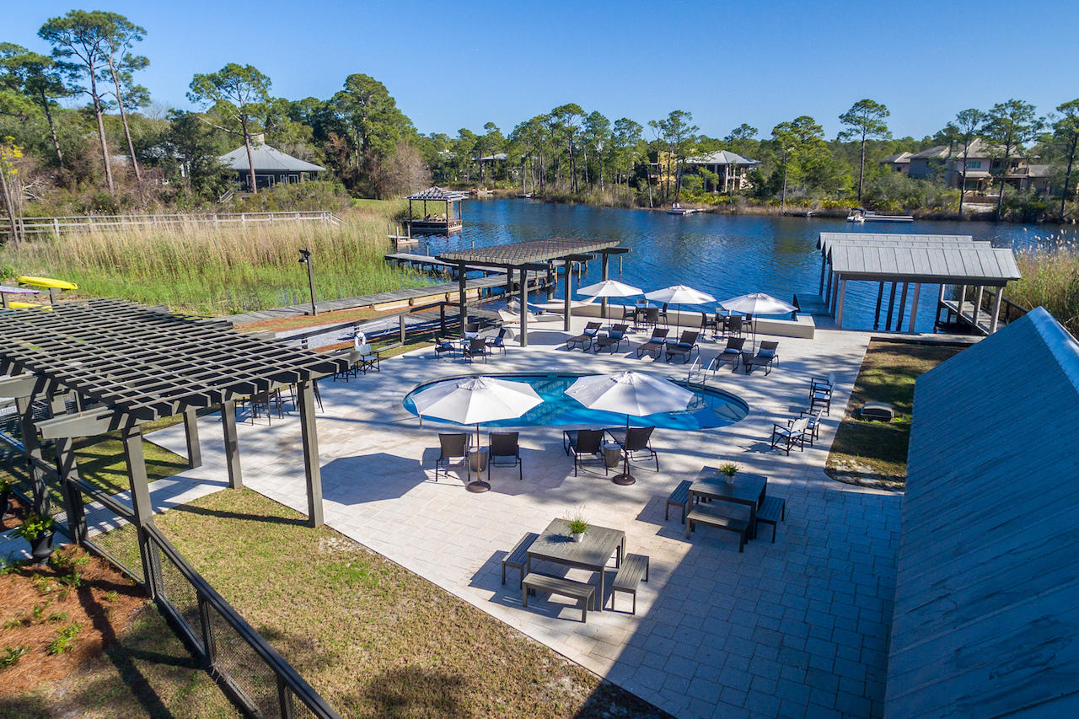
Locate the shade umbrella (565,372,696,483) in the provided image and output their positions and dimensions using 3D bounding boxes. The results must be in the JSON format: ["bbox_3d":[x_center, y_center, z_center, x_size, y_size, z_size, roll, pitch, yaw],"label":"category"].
[{"bbox_3d":[1.894,1.435,12.888,2.720,2.450,2.680,0,15,0],"label":"shade umbrella"}]

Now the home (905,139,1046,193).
[{"bbox_3d":[70.778,-31.564,98.000,14.000,8.200,11.000,0,18,0],"label":"home"}]

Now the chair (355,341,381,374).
[{"bbox_3d":[-5.650,0.010,19.702,0.580,0.860,0.520,-16,23,-41],"label":"chair"}]

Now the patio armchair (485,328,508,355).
[{"bbox_3d":[-1.627,-0.637,22.564,0.660,0.920,0.600,-4,15,-14],"label":"patio armchair"}]

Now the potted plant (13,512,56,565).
[{"bbox_3d":[-8.555,3.011,10.113,0.680,0.940,0.660,0,15,0],"label":"potted plant"}]

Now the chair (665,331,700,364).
[{"bbox_3d":[5.279,-0.492,22.022,0.680,0.960,1.550,9,17,31],"label":"chair"}]

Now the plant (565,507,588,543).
[{"bbox_3d":[0.608,2.698,9.622,0.330,0.460,0.330,0,18,0],"label":"plant"}]

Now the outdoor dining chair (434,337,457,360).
[{"bbox_3d":[-3.384,-0.445,21.371,0.600,0.820,0.580,-5,19,-17],"label":"outdoor dining chair"}]

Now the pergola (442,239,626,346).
[{"bbox_3d":[0.047,-3.153,25.773,5.400,3.350,8.300,12,21,34],"label":"pergola"}]

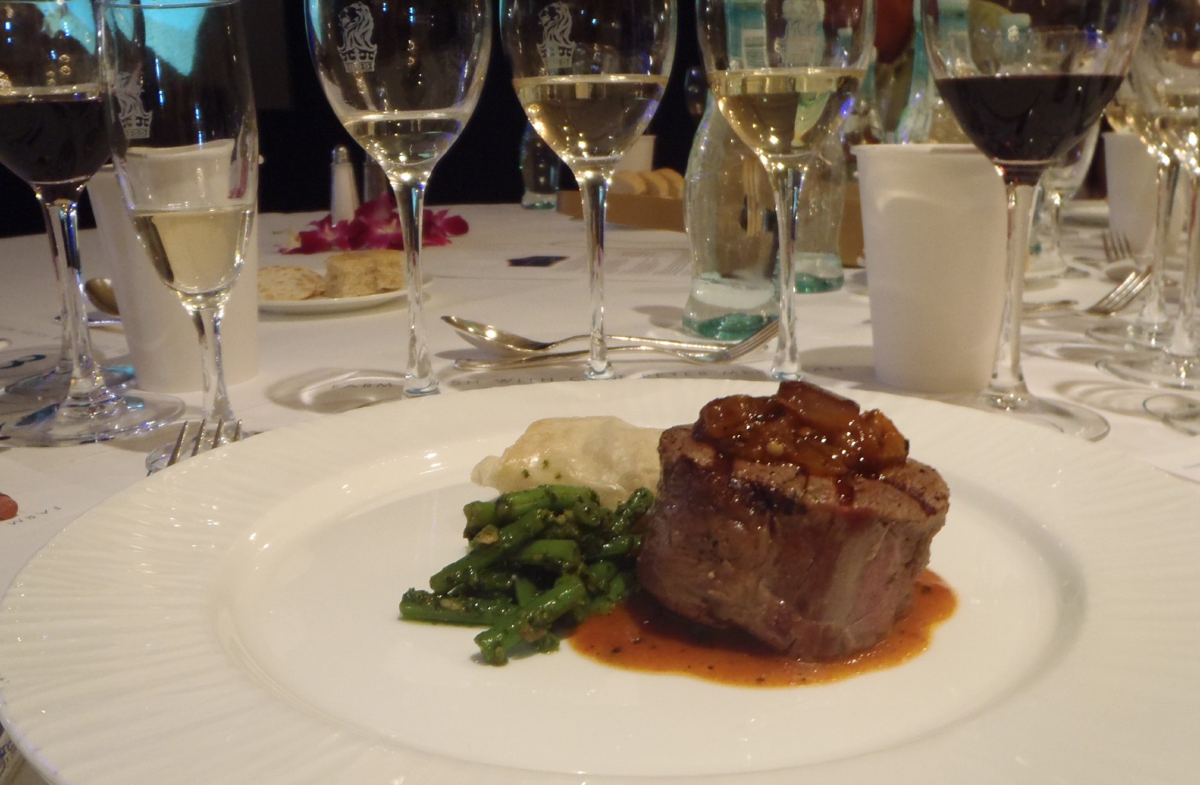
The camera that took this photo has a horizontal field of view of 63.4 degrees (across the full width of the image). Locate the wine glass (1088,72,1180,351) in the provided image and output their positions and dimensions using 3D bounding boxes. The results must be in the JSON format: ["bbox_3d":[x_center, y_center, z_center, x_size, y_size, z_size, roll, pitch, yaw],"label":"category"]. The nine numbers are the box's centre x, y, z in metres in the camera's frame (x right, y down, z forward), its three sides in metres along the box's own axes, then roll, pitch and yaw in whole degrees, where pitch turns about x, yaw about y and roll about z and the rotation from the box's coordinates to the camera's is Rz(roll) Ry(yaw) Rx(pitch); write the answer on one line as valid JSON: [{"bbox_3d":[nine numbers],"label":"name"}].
[{"bbox_3d":[0.331,-0.134,0.563,0.088,0.208,0.088,-2,15,0],"label":"wine glass"}]

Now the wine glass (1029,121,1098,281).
[{"bbox_3d":[0.390,-0.198,0.809,0.085,0.200,0.085,-2,15,0],"label":"wine glass"}]

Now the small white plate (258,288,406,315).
[{"bbox_3d":[-0.220,-0.078,0.777,0.171,0.018,0.171,-2,15,0],"label":"small white plate"}]

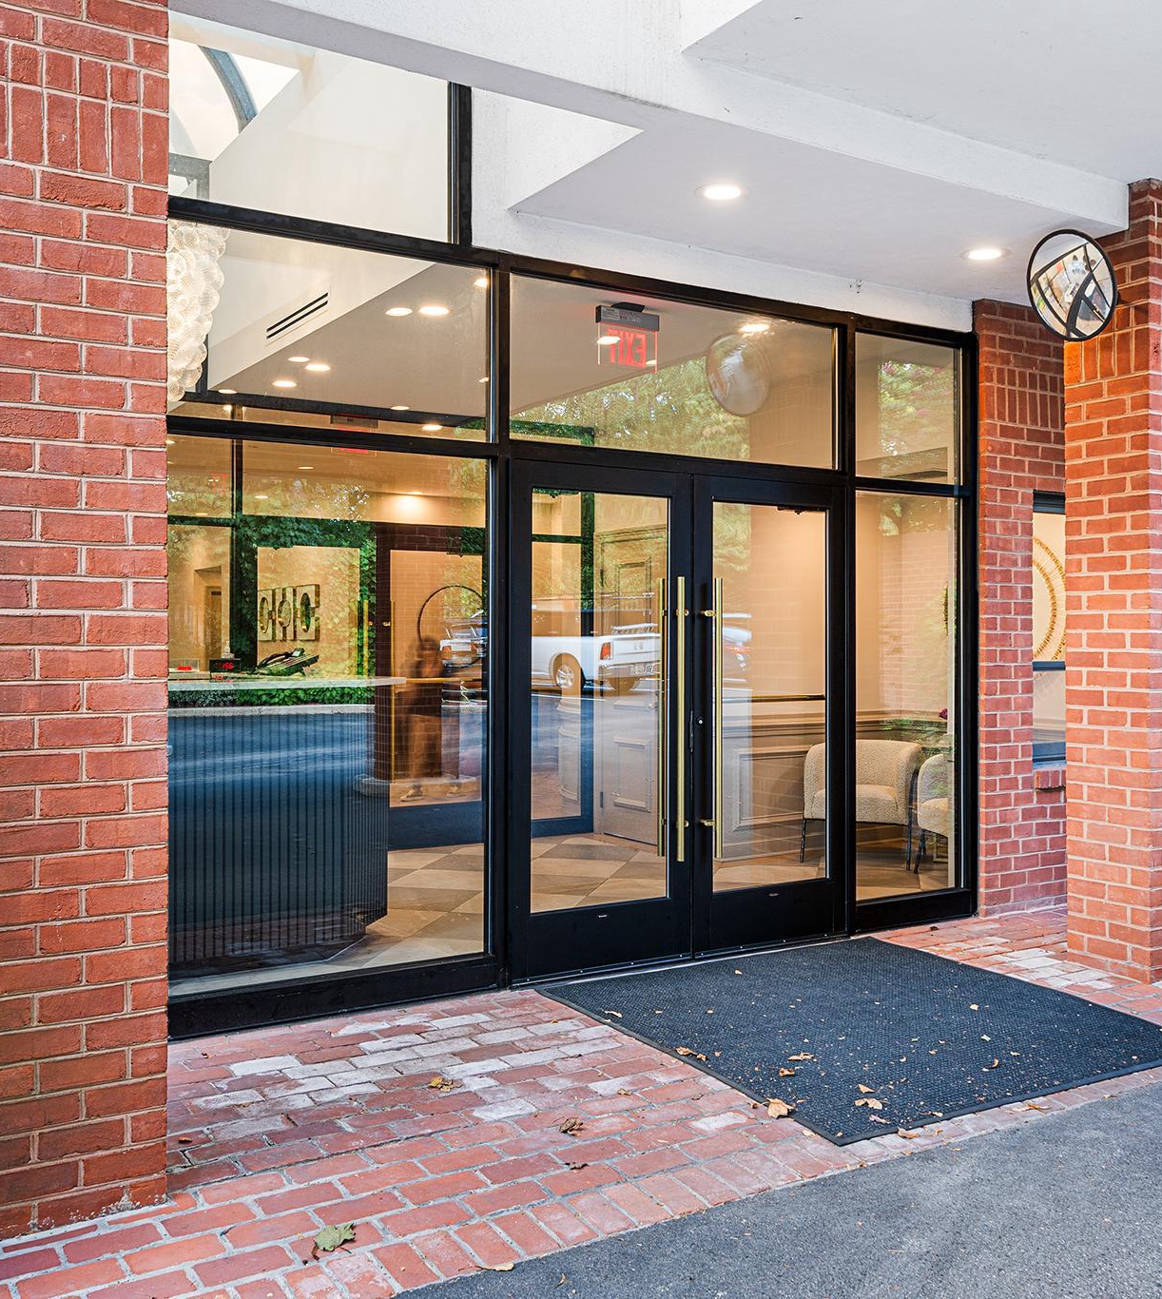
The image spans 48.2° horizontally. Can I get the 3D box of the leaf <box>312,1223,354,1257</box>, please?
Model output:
[{"bbox_3d":[-0.571,1.369,3.020,0.095,0.020,0.125,0,0,-11],"label":"leaf"}]

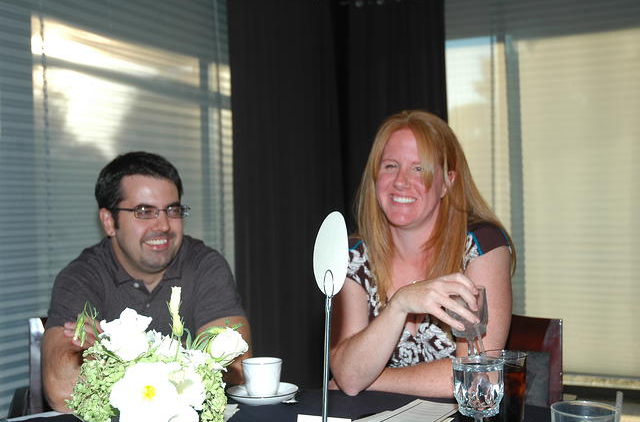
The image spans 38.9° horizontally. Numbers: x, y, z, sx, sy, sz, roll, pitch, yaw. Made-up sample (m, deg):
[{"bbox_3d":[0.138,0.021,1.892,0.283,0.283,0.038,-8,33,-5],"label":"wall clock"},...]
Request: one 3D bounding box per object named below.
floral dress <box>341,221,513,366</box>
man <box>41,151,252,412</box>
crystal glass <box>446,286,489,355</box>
[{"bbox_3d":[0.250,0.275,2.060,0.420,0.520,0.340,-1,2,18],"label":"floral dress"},{"bbox_3d":[-0.370,0.505,1.970,0.560,1.250,0.760,-2,2,-18],"label":"man"},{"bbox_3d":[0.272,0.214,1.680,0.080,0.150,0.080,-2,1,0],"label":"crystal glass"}]

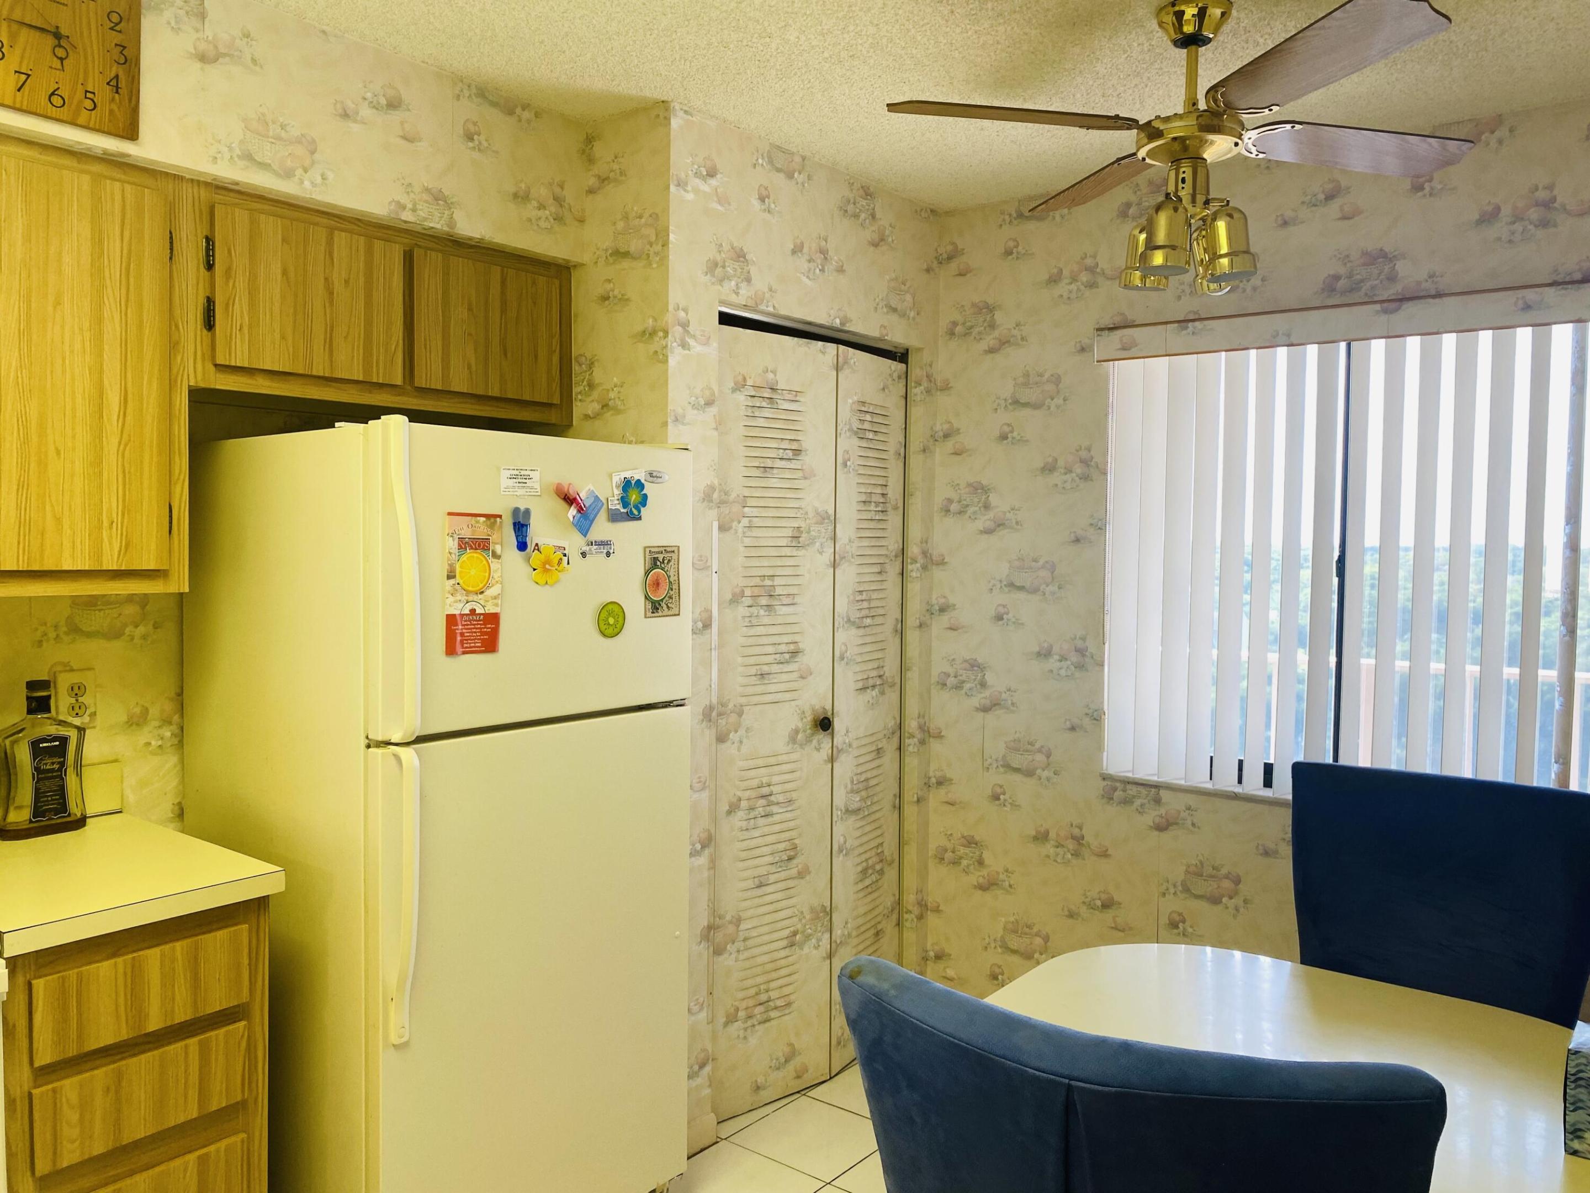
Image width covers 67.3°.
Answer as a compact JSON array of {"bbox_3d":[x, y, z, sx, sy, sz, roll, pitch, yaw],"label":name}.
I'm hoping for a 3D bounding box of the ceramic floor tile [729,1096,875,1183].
[{"bbox_3d":[0.048,1.342,2.960,0.313,0.010,0.313,3,4,38],"label":"ceramic floor tile"}]

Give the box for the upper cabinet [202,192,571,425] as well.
[{"bbox_3d":[-0.935,-0.594,2.629,0.326,0.378,0.910,3,4,38],"label":"upper cabinet"}]

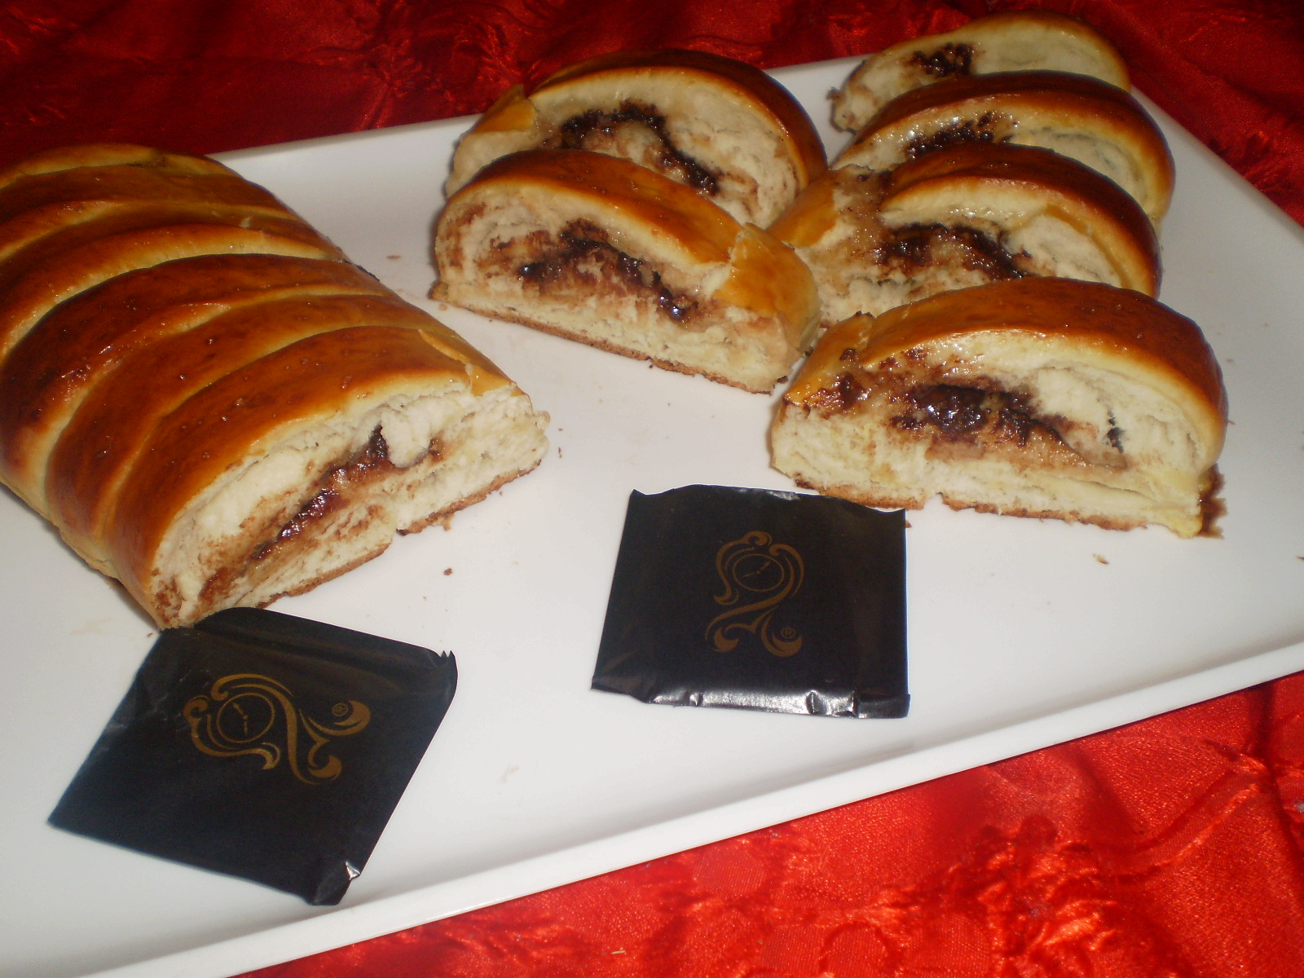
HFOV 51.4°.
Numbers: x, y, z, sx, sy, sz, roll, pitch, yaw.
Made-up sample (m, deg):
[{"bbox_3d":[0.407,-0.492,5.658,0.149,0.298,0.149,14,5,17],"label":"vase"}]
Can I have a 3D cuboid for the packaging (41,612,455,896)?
[{"bbox_3d":[-0.069,0.043,0.235,0.054,0.005,0.051,10,45,11],"label":"packaging"}]

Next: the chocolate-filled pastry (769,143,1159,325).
[{"bbox_3d":[0.073,-0.054,0.306,0.084,0.042,0.021,15,46,17],"label":"chocolate-filled pastry"}]

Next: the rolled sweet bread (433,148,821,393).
[{"bbox_3d":[-0.008,-0.053,0.309,0.096,0.040,0.018,17,47,19],"label":"rolled sweet bread"}]

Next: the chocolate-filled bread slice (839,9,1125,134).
[{"bbox_3d":[0.094,-0.117,0.378,0.084,0.034,0.015,0,43,1],"label":"chocolate-filled bread slice"}]

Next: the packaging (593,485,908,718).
[{"bbox_3d":[0.020,0.020,0.257,0.055,0.005,0.053,4,44,6],"label":"packaging"}]

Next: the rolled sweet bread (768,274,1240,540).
[{"bbox_3d":[0.071,-0.019,0.270,0.089,0.041,0.021,9,44,11],"label":"rolled sweet bread"}]

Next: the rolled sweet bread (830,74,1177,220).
[{"bbox_3d":[0.088,-0.085,0.336,0.083,0.039,0.019,8,45,8],"label":"rolled sweet bread"}]

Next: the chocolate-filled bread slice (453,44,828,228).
[{"bbox_3d":[-0.004,-0.090,0.346,0.095,0.042,0.016,4,44,6],"label":"chocolate-filled bread slice"}]

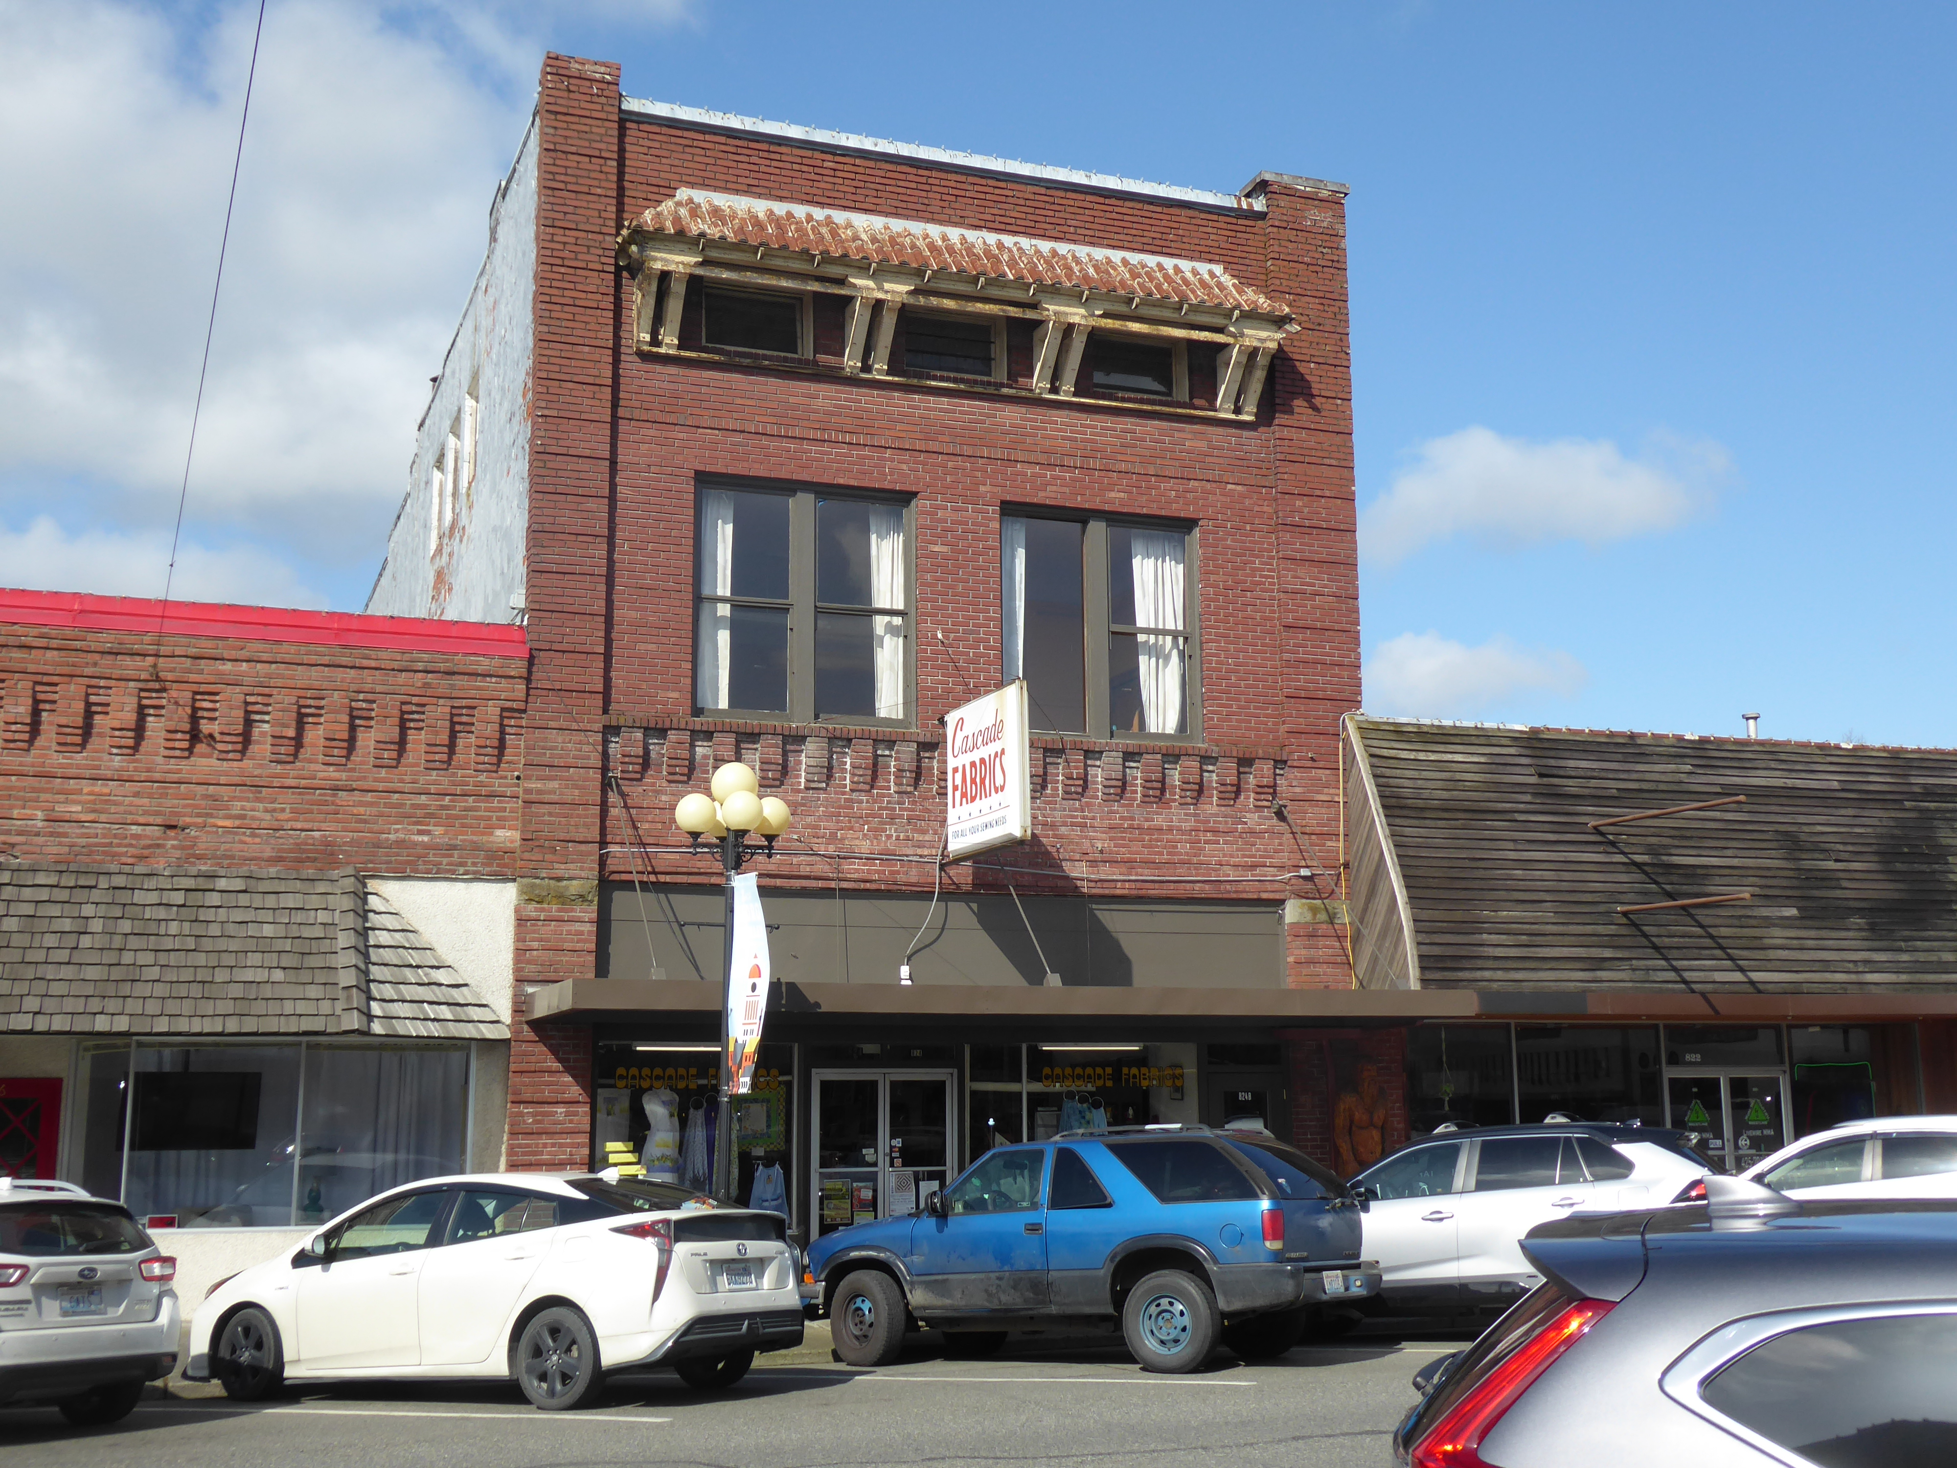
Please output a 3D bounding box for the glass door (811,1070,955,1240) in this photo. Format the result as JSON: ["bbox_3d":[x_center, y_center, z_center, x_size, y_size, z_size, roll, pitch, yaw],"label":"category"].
[{"bbox_3d":[-0.921,4.341,21.817,1.518,2.017,0.100,3,-9,-21],"label":"glass door"}]

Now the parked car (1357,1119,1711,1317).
[{"bbox_3d":[4.221,4.141,18.601,4.600,1.700,1.860,-7,-12,28],"label":"parked car"}]

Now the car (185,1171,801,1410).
[{"bbox_3d":[-3.458,3.827,15.315,4.550,1.475,1.790,-8,-14,28],"label":"car"}]

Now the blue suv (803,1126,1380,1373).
[{"bbox_3d":[0.755,3.940,16.929,4.450,1.700,1.760,-7,-12,28],"label":"blue suv"}]

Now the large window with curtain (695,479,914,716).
[{"bbox_3d":[-1.705,-1.279,21.566,2.250,2.344,0.200,4,-10,-22],"label":"large window with curtain"}]

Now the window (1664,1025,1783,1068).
[{"bbox_3d":[8.476,3.558,25.051,1.712,0.503,0.100,3,-9,-21],"label":"window"}]

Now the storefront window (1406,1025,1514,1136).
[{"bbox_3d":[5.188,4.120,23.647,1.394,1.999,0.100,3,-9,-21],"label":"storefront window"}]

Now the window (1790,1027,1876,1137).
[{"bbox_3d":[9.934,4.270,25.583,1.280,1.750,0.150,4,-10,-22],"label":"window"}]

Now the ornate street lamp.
[{"bbox_3d":[-2.003,2.551,17.946,0.950,4.700,0.950,4,-10,-22],"label":"ornate street lamp"}]

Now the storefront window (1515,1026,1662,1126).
[{"bbox_3d":[6.761,4.205,24.264,1.987,1.999,0.100,3,-9,-21],"label":"storefront window"}]

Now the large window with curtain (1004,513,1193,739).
[{"bbox_3d":[1.279,-1.151,22.508,2.257,2.300,0.150,3,-9,-21],"label":"large window with curtain"}]

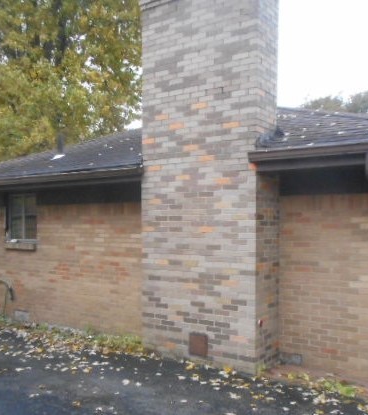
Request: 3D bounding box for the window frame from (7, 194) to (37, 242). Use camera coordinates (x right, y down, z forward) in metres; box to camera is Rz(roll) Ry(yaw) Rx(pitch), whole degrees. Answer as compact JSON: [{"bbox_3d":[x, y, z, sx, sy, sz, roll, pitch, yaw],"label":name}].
[{"bbox_3d":[-2.868,0.194,7.050,0.740,0.830,0.100,0,-1,32],"label":"window frame"}]

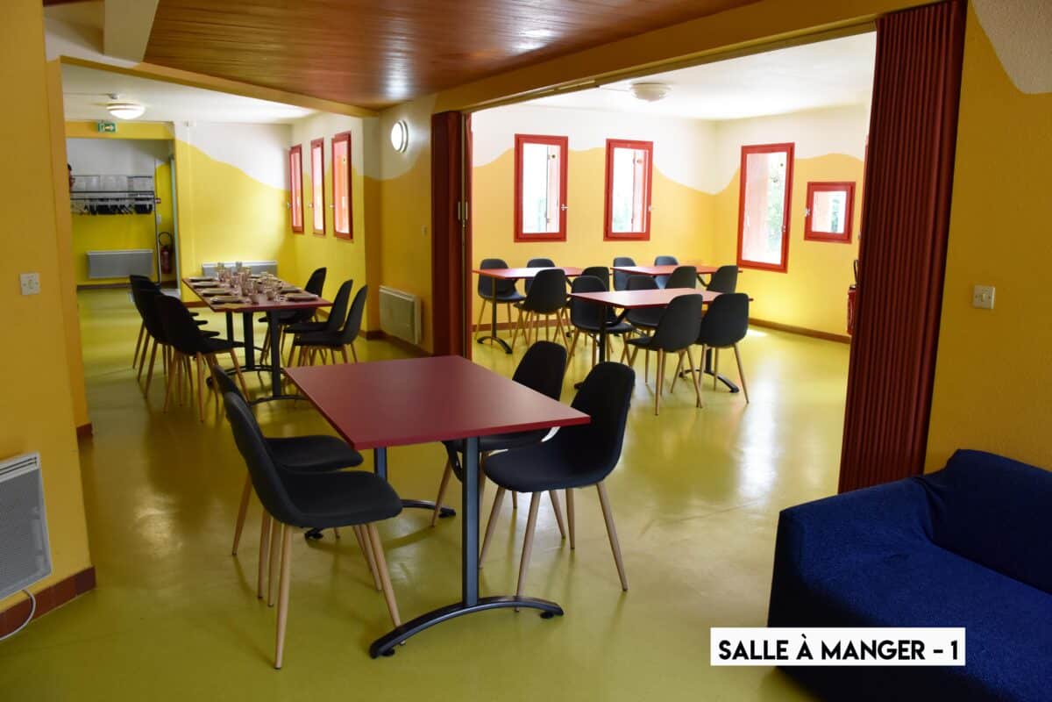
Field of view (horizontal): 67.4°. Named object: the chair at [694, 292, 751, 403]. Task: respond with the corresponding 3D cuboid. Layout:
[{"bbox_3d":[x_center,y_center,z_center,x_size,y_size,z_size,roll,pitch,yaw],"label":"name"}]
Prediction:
[{"bbox_3d":[1.390,-0.054,5.916,0.450,0.845,0.530,-2,11,-16],"label":"chair"}]

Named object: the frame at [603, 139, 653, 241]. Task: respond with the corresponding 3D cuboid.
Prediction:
[{"bbox_3d":[1.297,-1.998,9.875,0.710,1.245,0.090,-5,12,-28],"label":"frame"}]

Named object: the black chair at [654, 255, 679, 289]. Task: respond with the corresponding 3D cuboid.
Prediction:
[{"bbox_3d":[1.840,-0.732,9.813,0.450,0.855,0.555,-3,11,-20],"label":"black chair"}]

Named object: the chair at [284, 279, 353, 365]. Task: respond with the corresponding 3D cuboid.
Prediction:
[{"bbox_3d":[-1.666,-0.154,6.357,0.555,0.855,0.450,-4,11,-23],"label":"chair"}]

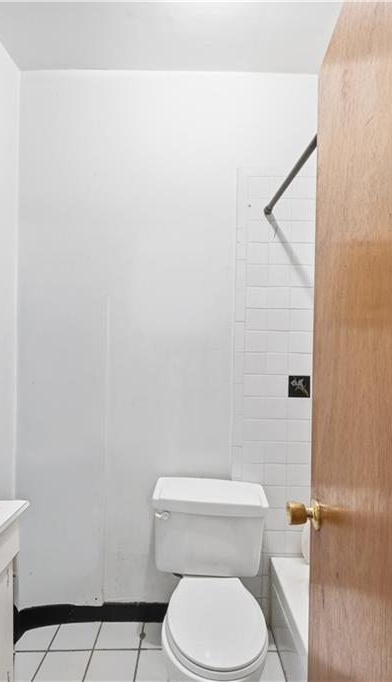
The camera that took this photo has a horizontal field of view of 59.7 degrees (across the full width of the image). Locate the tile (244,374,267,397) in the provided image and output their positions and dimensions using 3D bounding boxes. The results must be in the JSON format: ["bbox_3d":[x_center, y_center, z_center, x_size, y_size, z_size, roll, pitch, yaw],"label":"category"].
[{"bbox_3d":[0.296,0.221,1.696,0.108,0.108,0.010,1,0,0],"label":"tile"}]

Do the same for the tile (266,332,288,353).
[{"bbox_3d":[0.406,0.005,1.680,0.107,0.107,0.010,1,0,0],"label":"tile"}]

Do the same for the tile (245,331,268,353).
[{"bbox_3d":[0.296,0.004,1.680,0.107,0.107,0.010,1,0,0],"label":"tile"}]

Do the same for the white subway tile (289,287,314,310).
[{"bbox_3d":[0.518,-0.214,1.691,0.108,0.108,0.010,1,-1,1],"label":"white subway tile"}]

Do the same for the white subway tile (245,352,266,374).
[{"bbox_3d":[0.292,0.108,1.689,0.108,0.108,0.010,1,-1,1],"label":"white subway tile"}]

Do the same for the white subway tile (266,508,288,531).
[{"bbox_3d":[0.384,0.873,1.679,0.108,0.108,0.010,1,-1,1],"label":"white subway tile"}]

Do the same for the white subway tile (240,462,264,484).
[{"bbox_3d":[0.282,0.656,1.675,0.107,0.107,0.010,1,0,0],"label":"white subway tile"}]

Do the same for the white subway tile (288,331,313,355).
[{"bbox_3d":[0.518,0.005,1.693,0.108,0.108,0.010,1,0,-1],"label":"white subway tile"}]

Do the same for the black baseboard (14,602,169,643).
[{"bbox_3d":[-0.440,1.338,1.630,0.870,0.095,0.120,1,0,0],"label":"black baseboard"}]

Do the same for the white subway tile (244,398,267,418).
[{"bbox_3d":[0.287,0.326,1.687,0.108,0.108,0.010,1,-1,1],"label":"white subway tile"}]

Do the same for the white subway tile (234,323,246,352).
[{"bbox_3d":[0.217,-0.021,1.692,0.050,0.151,0.010,1,-1,1],"label":"white subway tile"}]

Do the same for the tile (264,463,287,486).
[{"bbox_3d":[0.393,0.663,1.687,0.108,0.108,0.010,1,0,-1],"label":"tile"}]

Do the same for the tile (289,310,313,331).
[{"bbox_3d":[0.515,-0.105,1.690,0.108,0.108,0.010,1,-1,1],"label":"tile"}]

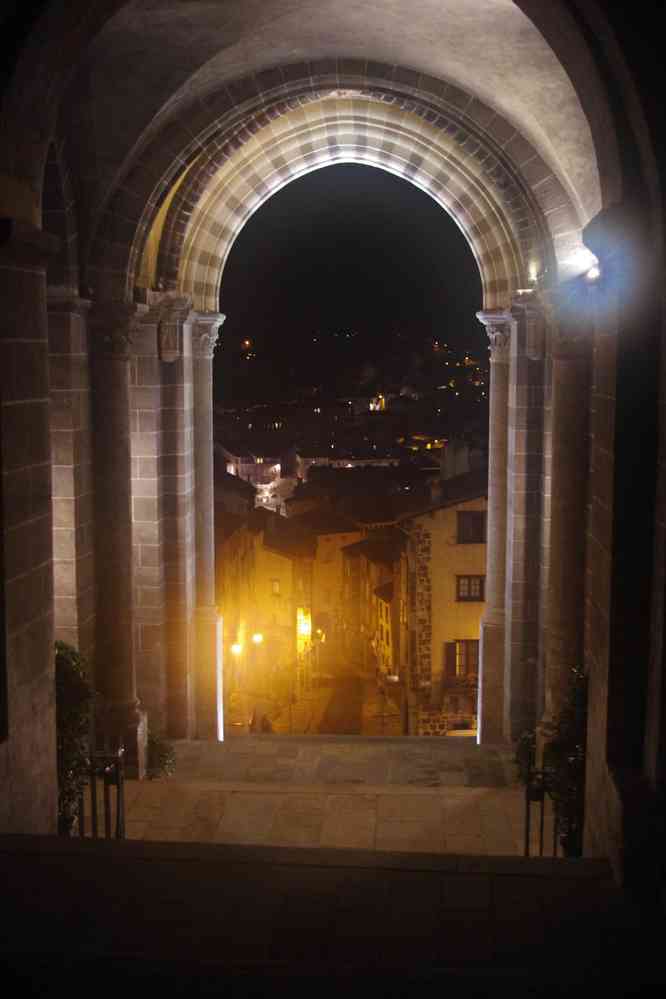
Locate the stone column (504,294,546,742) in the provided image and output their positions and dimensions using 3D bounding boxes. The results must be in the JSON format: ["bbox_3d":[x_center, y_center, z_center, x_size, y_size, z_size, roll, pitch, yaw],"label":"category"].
[{"bbox_3d":[3.212,0.415,19.499,0.601,7.547,0.630,1,7,6],"label":"stone column"}]

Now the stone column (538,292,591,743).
[{"bbox_3d":[3.521,0.670,17.779,0.757,7.343,0.776,1,7,6],"label":"stone column"}]

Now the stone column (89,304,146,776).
[{"bbox_3d":[-3.412,0.630,18.443,0.795,7.440,0.795,1,7,6],"label":"stone column"}]

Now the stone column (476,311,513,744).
[{"bbox_3d":[2.672,0.537,19.569,0.543,7.285,0.543,1,7,6],"label":"stone column"}]

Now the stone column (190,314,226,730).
[{"bbox_3d":[-2.124,0.496,20.061,0.524,7.333,0.533,1,7,6],"label":"stone column"}]

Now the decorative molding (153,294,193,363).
[{"bbox_3d":[-2.703,-2.862,19.581,0.601,1.115,0.485,1,7,6],"label":"decorative molding"}]

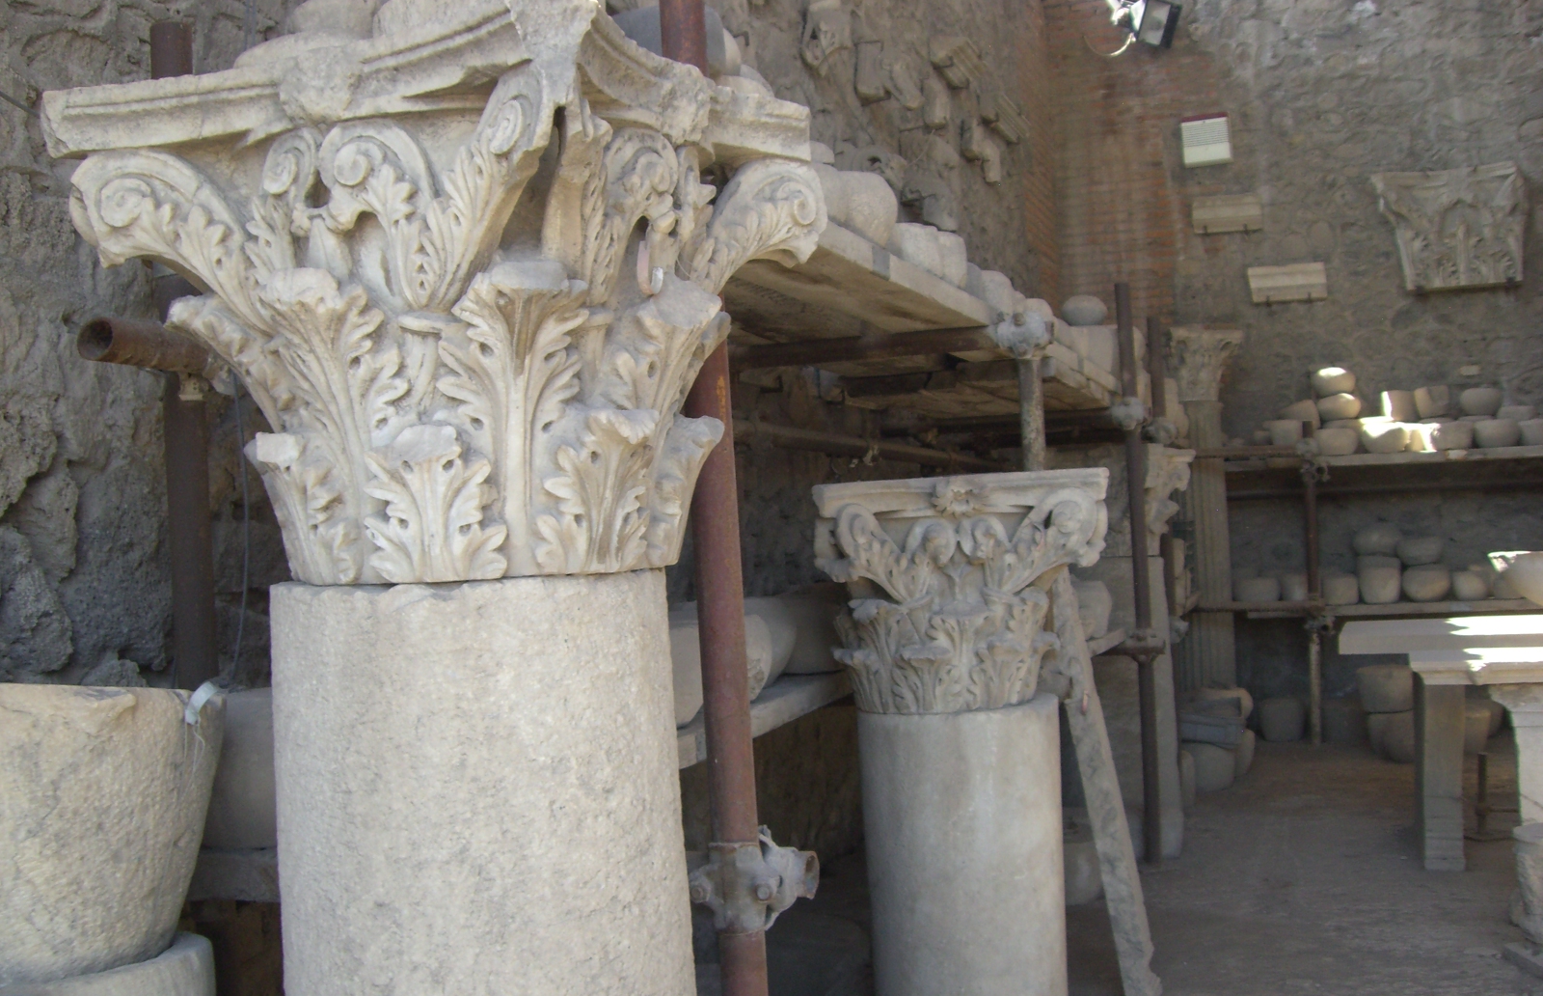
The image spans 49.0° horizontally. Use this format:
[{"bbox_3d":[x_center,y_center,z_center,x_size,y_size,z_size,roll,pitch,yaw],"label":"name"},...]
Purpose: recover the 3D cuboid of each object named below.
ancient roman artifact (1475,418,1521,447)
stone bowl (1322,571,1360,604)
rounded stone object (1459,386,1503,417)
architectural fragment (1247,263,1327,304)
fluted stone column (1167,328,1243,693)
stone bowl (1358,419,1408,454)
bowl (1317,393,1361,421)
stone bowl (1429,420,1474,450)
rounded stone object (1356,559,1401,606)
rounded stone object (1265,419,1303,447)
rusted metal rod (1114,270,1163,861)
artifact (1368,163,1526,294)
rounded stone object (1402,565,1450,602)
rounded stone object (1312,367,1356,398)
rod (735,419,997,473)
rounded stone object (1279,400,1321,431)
[{"bbox_3d":[4.060,-0.364,9.467,0.255,0.170,0.255,-3,-1,18],"label":"ancient roman artifact"},{"bbox_3d":[3.268,0.519,9.717,0.215,0.180,0.215,-3,-1,18],"label":"stone bowl"},{"bbox_3d":[3.323,-0.451,7.927,0.202,0.135,0.202,-3,0,17],"label":"rounded stone object"},{"bbox_3d":[2.565,-1.068,8.432,0.373,0.175,0.130,-3,0,17],"label":"architectural fragment"},{"bbox_3d":[2.230,0.156,8.620,0.360,2.030,0.340,-3,-1,19],"label":"fluted stone column"},{"bbox_3d":[2.929,-0.285,8.100,0.240,0.165,0.230,-3,-1,19],"label":"stone bowl"},{"bbox_3d":[2.806,-0.450,8.380,0.215,0.150,0.200,-3,-1,19],"label":"bowl"},{"bbox_3d":[3.152,-0.288,7.846,0.206,0.129,0.206,-3,0,17],"label":"stone bowl"},{"bbox_3d":[3.466,0.481,9.655,0.250,0.250,0.250,-3,-1,18],"label":"rounded stone object"},{"bbox_3d":[2.452,-0.310,8.077,0.178,0.127,0.178,-3,0,17],"label":"rounded stone object"},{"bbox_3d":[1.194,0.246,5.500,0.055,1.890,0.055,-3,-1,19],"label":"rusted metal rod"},{"bbox_3d":[3.978,-1.594,9.955,0.800,0.660,0.240,-3,-1,18],"label":"artifact"},{"bbox_3d":[3.705,0.487,9.579,0.265,0.200,0.265,-3,-1,18],"label":"rounded stone object"},{"bbox_3d":[3.284,-0.676,9.891,0.245,0.170,0.245,-3,-1,18],"label":"rounded stone object"},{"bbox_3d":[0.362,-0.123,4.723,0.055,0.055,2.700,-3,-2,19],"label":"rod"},{"bbox_3d":[3.113,-0.479,9.976,0.250,0.190,0.250,-3,-1,18],"label":"rounded stone object"}]

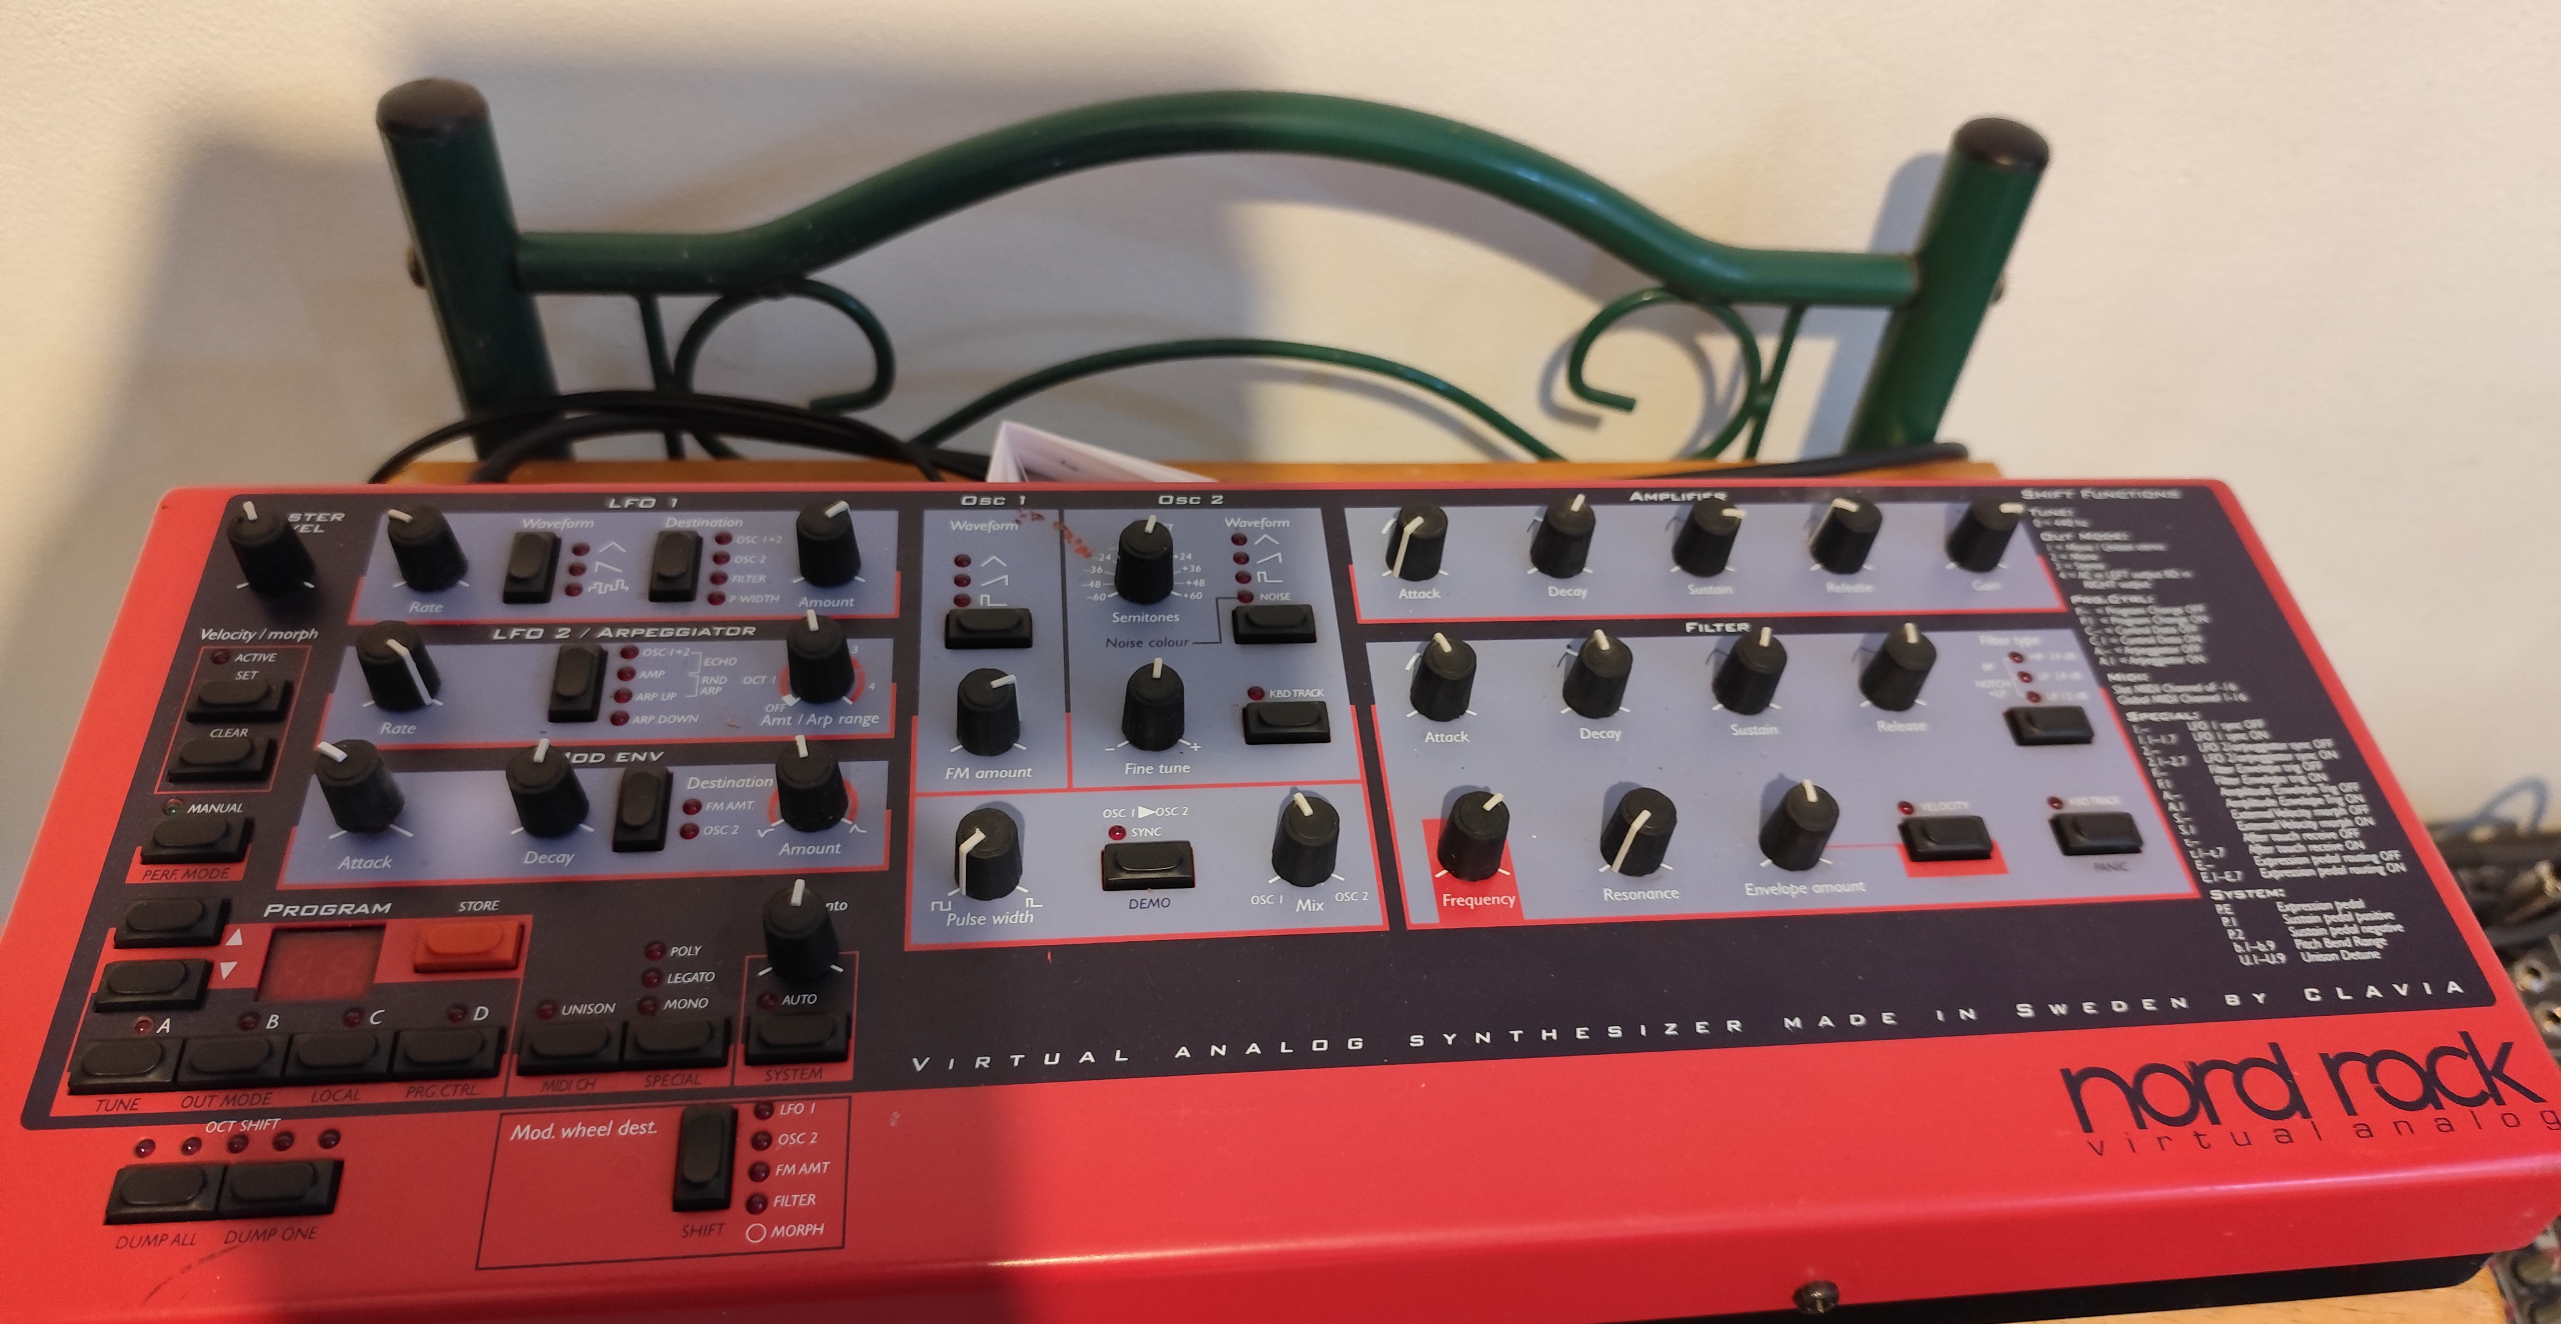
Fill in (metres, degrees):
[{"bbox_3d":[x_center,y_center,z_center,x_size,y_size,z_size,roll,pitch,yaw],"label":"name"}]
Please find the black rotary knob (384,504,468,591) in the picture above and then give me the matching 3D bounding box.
[{"bbox_3d":[-0.161,-0.022,0.321,0.012,0.013,0.011,3,54,-5],"label":"black rotary knob"}]

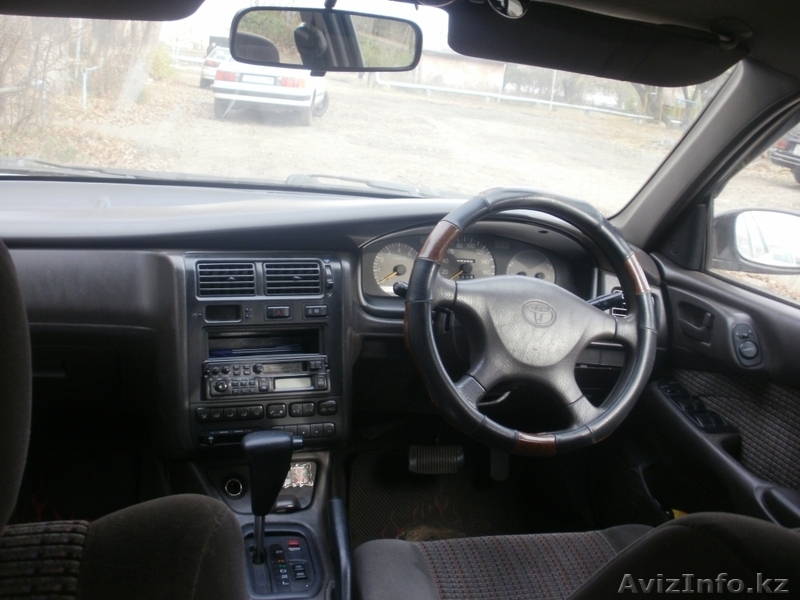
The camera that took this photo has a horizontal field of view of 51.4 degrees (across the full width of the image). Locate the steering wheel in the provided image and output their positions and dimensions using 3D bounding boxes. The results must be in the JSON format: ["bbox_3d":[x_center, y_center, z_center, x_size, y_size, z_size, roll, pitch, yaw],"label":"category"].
[{"bbox_3d":[0.190,0.030,1.210,0.387,0.387,0.100,8,-11,-15],"label":"steering wheel"}]

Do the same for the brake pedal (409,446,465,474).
[{"bbox_3d":[0.075,0.330,1.720,0.116,0.055,0.033,-1,-16,-16],"label":"brake pedal"}]

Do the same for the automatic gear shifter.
[{"bbox_3d":[-0.170,0.261,1.105,0.075,0.168,0.055,-1,11,-16],"label":"automatic gear shifter"}]

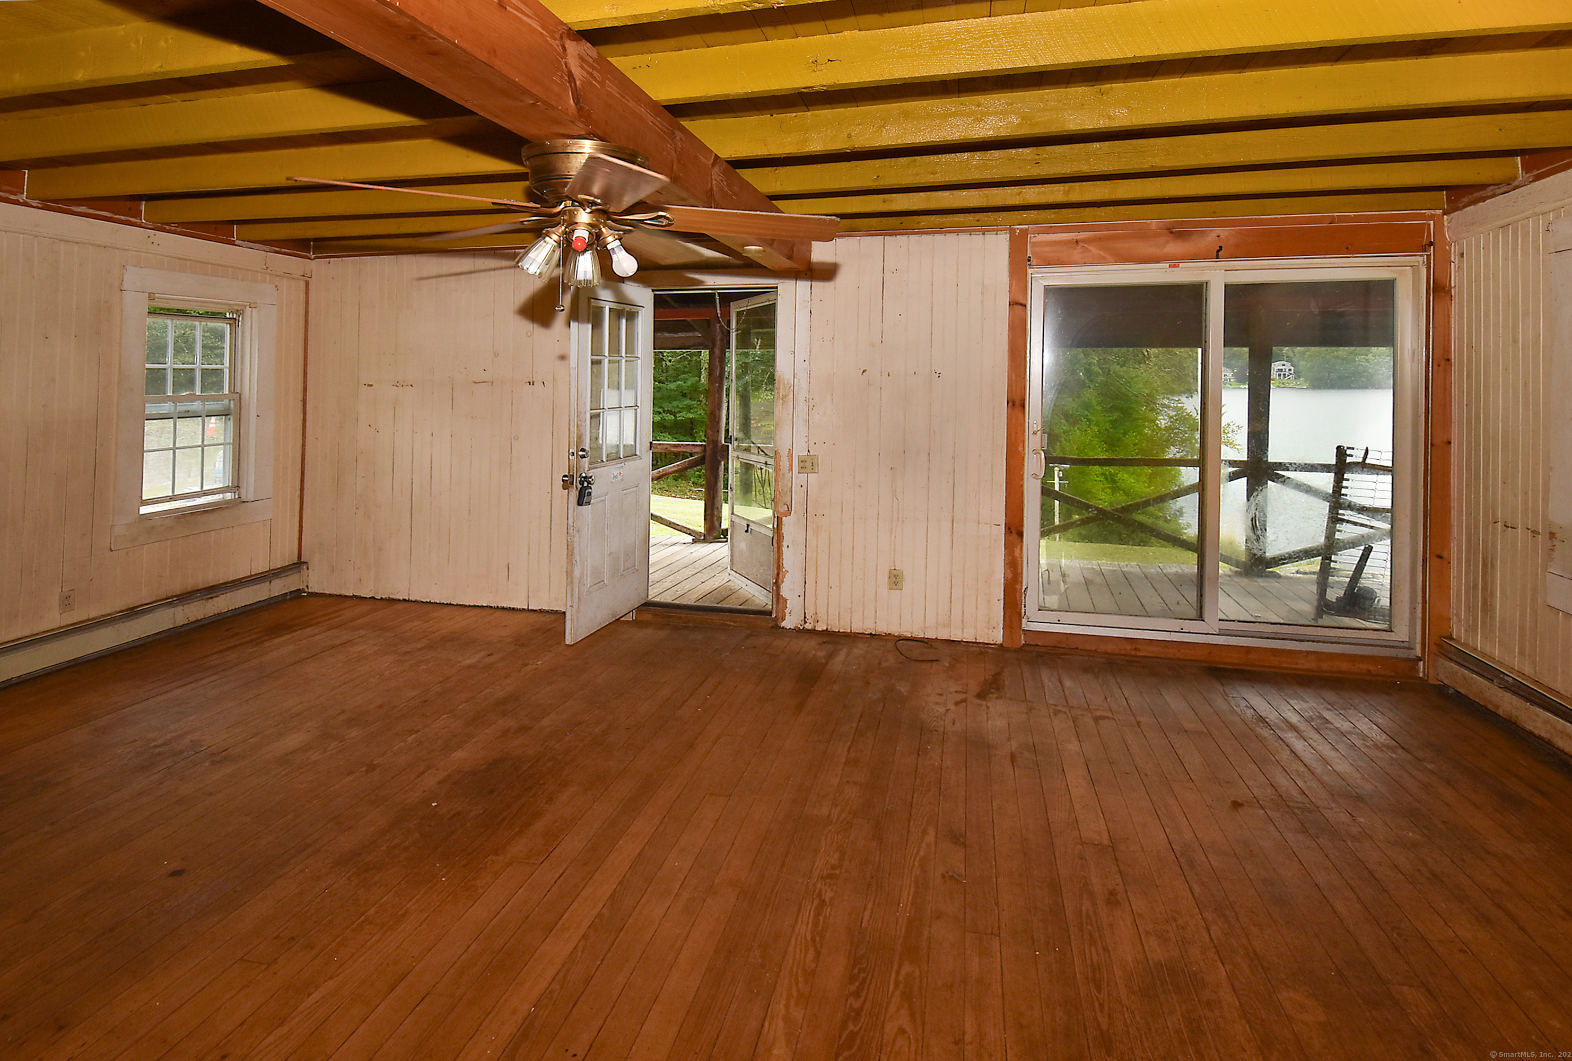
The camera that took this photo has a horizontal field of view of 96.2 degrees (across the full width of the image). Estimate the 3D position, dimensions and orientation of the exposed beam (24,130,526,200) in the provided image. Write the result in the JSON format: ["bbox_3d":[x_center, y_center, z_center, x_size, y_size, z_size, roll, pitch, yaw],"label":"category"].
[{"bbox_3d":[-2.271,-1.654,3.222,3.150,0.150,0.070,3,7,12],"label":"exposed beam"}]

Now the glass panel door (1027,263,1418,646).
[{"bbox_3d":[2.305,-0.417,3.807,1.920,2.050,0.110,3,7,12],"label":"glass panel door"}]

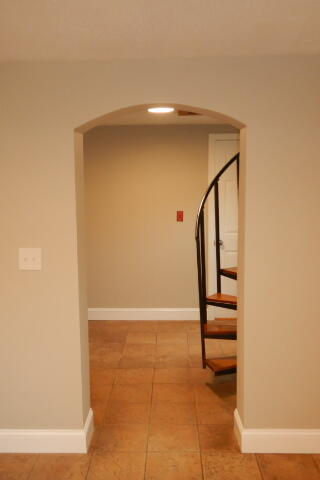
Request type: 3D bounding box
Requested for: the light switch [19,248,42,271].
[{"bbox_3d":[-0.723,0.105,2.473,0.125,0.124,0.018,-1,7,2],"label":"light switch"}]

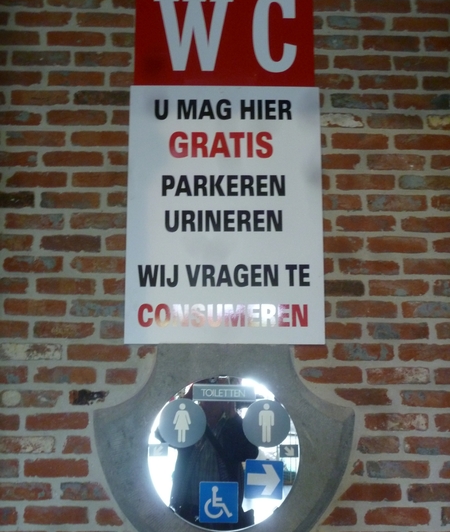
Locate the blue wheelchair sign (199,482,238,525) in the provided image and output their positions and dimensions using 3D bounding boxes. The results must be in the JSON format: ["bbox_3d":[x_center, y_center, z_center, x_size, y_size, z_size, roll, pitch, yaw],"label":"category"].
[{"bbox_3d":[-0.016,0.618,1.723,0.102,0.102,0.010,0,-9,-1],"label":"blue wheelchair sign"}]

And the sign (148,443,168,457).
[{"bbox_3d":[-0.176,0.487,1.742,0.050,0.030,0.006,0,-9,-1],"label":"sign"}]

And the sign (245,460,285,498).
[{"bbox_3d":[0.103,0.561,1.734,0.098,0.098,0.010,0,-9,-1],"label":"sign"}]

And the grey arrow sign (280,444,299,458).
[{"bbox_3d":[0.170,0.491,1.747,0.048,0.031,0.006,0,-9,-1],"label":"grey arrow sign"}]

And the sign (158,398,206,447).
[{"bbox_3d":[-0.113,0.418,1.754,0.128,0.128,0.010,0,-9,-1],"label":"sign"}]

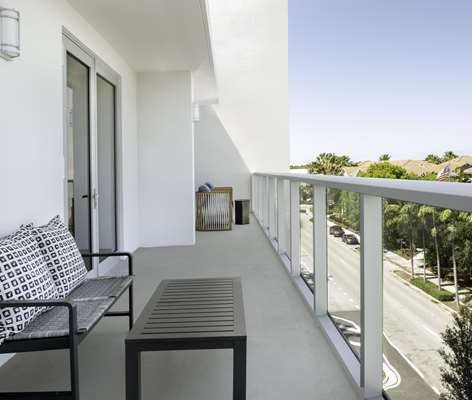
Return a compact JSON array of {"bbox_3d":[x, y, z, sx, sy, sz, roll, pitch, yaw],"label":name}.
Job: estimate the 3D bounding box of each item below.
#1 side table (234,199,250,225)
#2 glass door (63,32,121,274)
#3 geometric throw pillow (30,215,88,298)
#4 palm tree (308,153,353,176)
[{"bbox_3d":[0.144,0.277,9.565,0.310,0.500,0.310,-1,4,-1],"label":"side table"},{"bbox_3d":[-1.500,-0.309,4.570,0.100,2.370,1.950,-1,3,-1],"label":"glass door"},{"bbox_3d":[-1.258,0.362,3.080,0.170,0.500,0.500,-25,3,2],"label":"geometric throw pillow"},{"bbox_3d":[18.046,-2.448,85.000,7.000,13.000,7.000,-1,3,-1],"label":"palm tree"}]

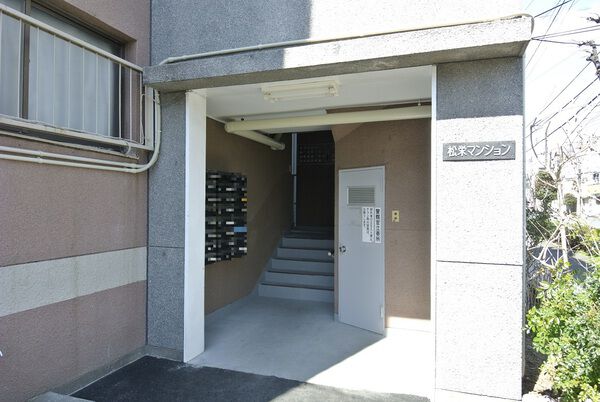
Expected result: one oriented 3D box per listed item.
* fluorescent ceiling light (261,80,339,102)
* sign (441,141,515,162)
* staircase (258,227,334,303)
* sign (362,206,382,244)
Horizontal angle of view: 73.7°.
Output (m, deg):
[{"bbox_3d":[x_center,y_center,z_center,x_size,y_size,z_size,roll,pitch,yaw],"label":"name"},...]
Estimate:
[{"bbox_3d":[0.002,-0.981,3.608,0.709,0.093,0.141,0,-1,19],"label":"fluorescent ceiling light"},{"bbox_3d":[1.276,-0.352,2.854,0.471,0.132,0.022,0,-1,19],"label":"sign"},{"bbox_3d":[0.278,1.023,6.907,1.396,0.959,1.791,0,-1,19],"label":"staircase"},{"bbox_3d":[0.814,0.275,4.544,0.006,0.397,0.275,1,-1,-40],"label":"sign"}]

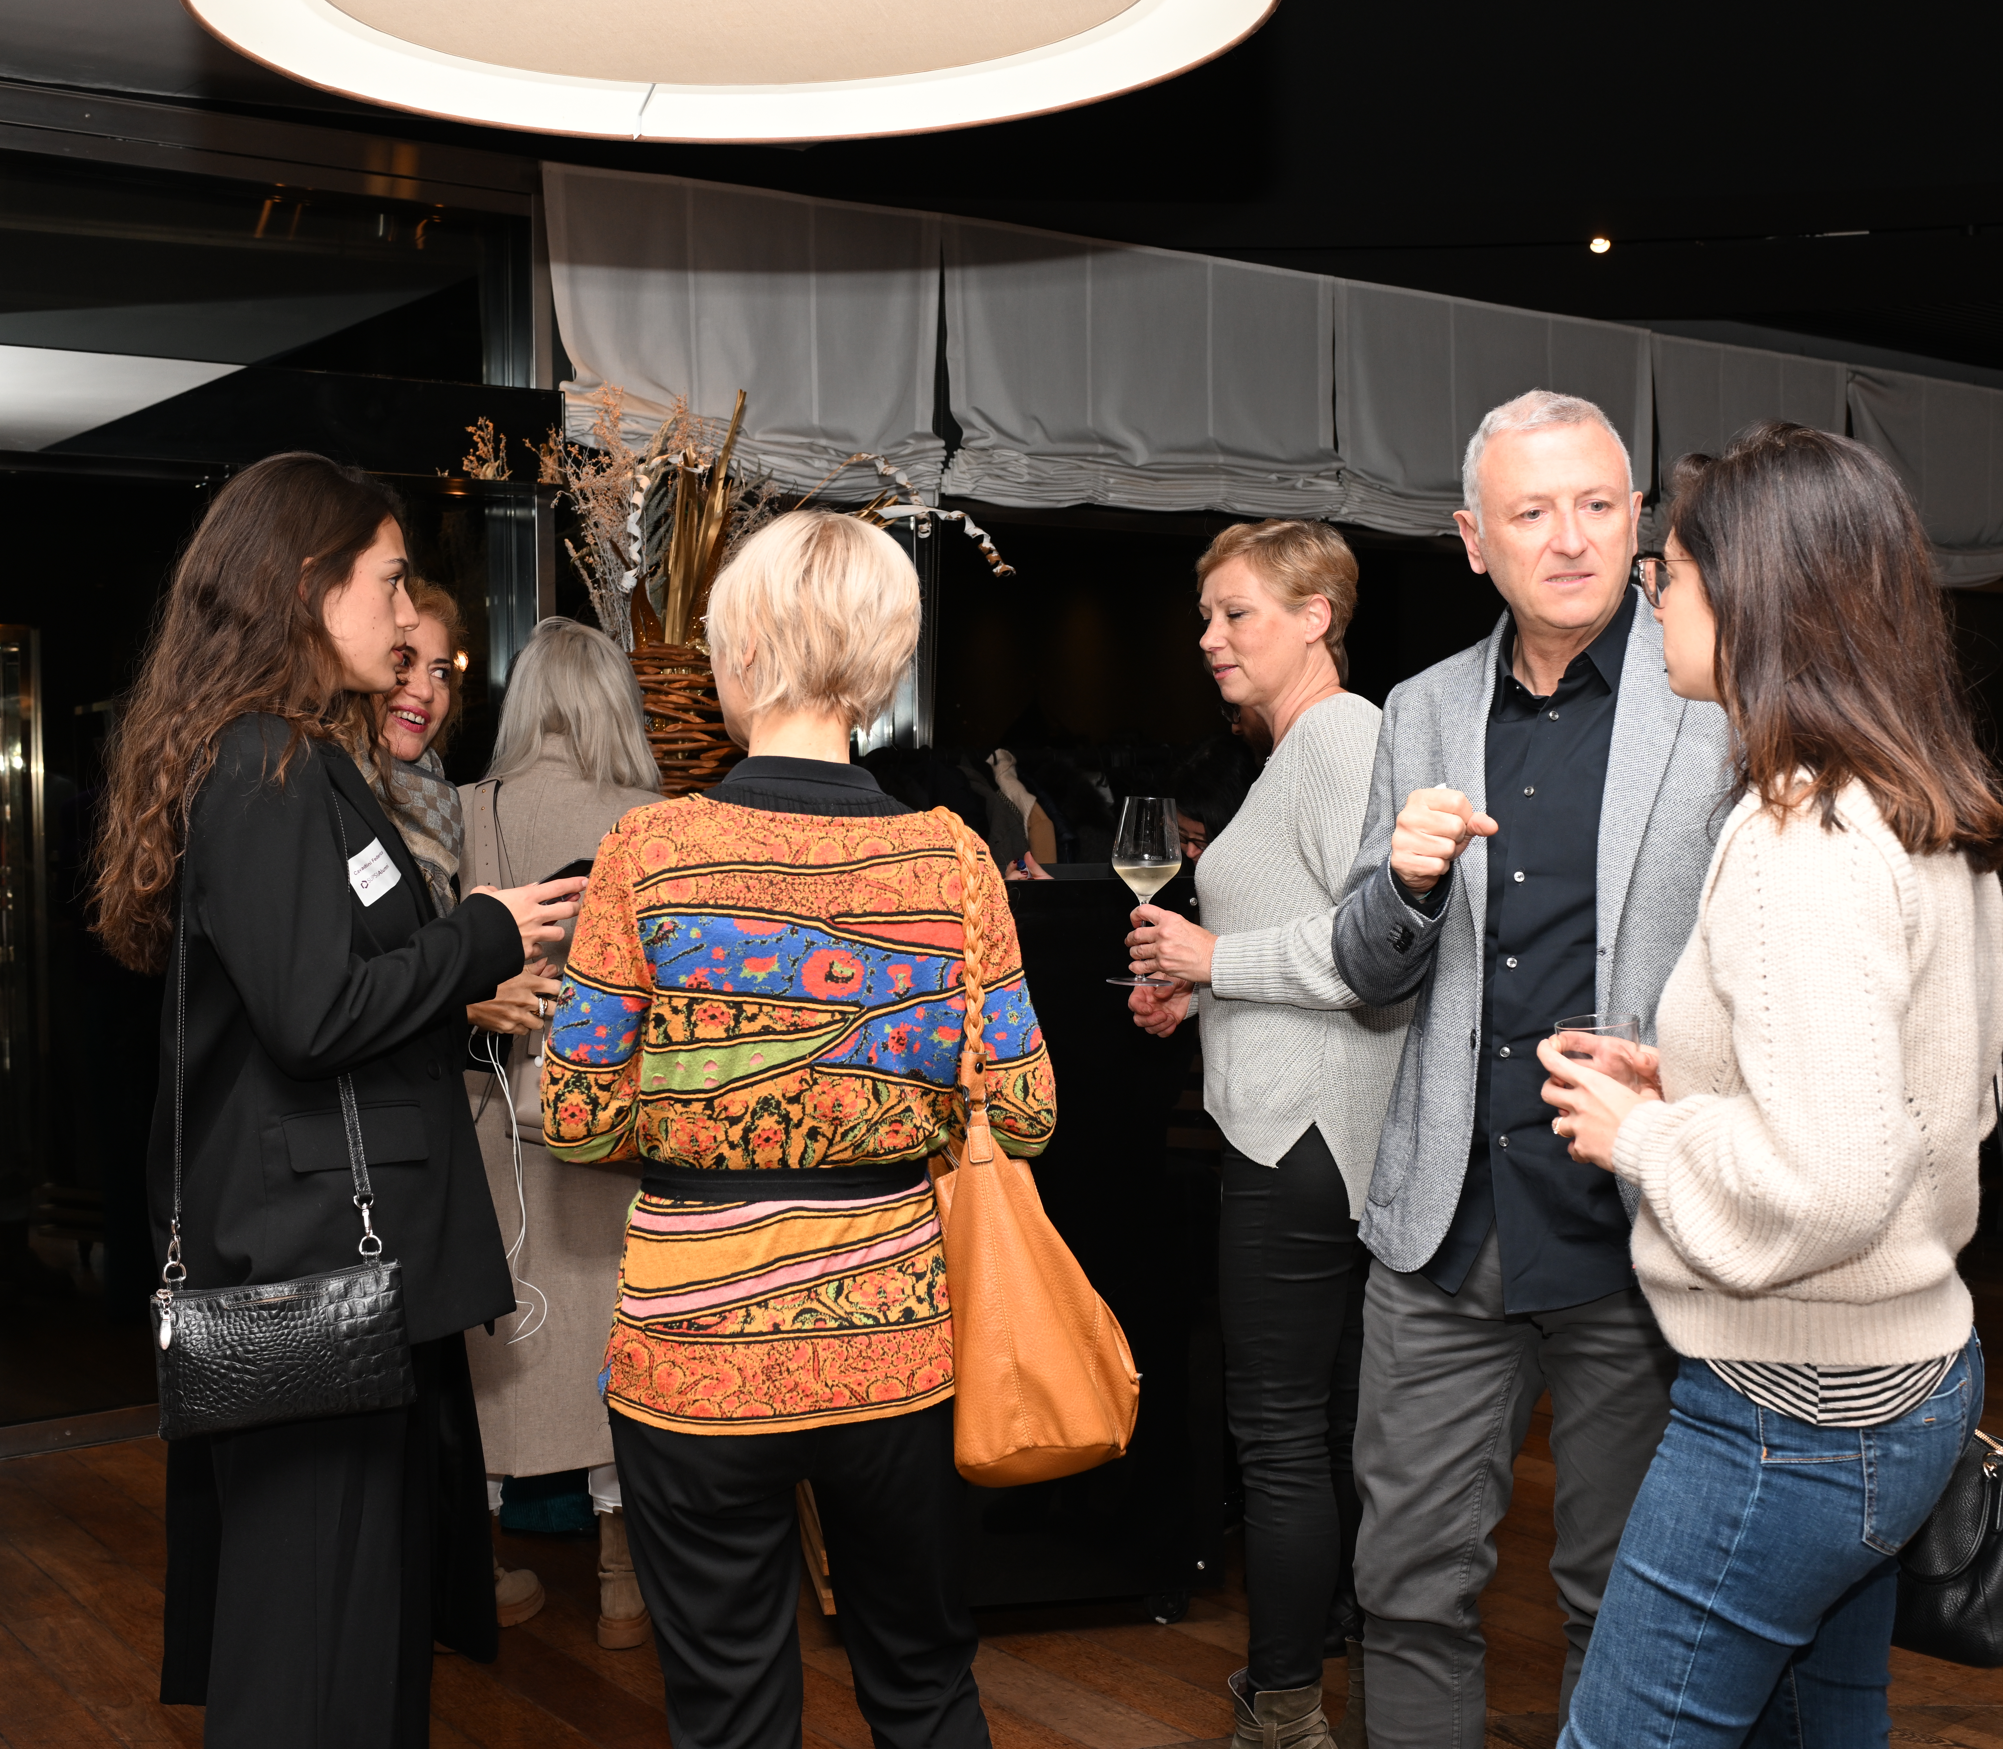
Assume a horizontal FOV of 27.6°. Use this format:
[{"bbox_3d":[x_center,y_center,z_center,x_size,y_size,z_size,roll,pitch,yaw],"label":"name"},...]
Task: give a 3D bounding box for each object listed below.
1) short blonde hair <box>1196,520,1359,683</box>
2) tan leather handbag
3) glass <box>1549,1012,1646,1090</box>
[{"bbox_3d":[0.354,-0.347,5.200,0.205,0.210,0.180,-2,2,-37],"label":"short blonde hair"},{"bbox_3d":[0.029,0.240,3.680,0.170,0.585,0.310,-1,2,18],"label":"tan leather handbag"},{"bbox_3d":[0.498,0.159,3.400,0.077,0.090,0.077,-1,2,0],"label":"glass"}]

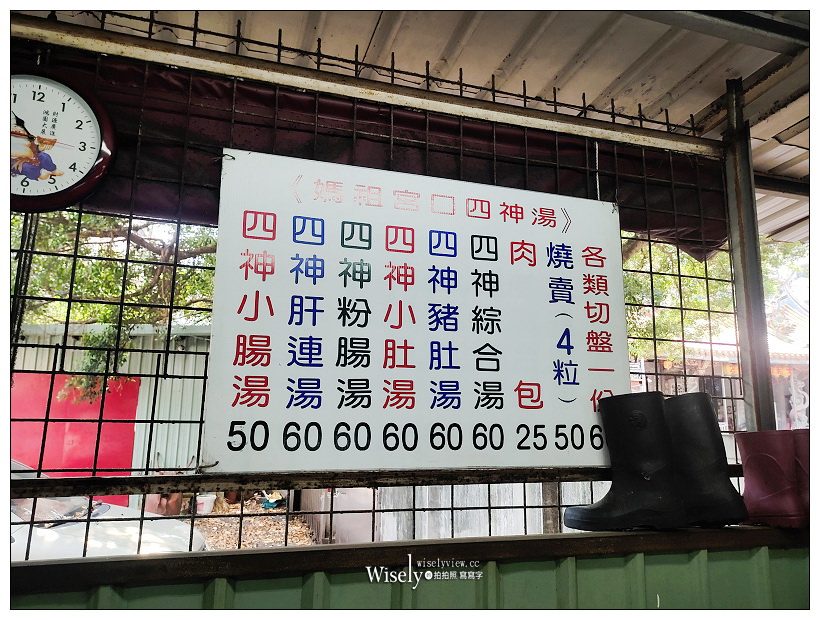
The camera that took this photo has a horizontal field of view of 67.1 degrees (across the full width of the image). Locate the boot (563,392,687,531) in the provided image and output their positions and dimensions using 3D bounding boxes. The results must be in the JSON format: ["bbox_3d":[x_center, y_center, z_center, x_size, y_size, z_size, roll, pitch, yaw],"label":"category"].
[{"bbox_3d":[0.519,0.364,1.510,0.306,0.328,0.118,2,-10,-8],"label":"boot"}]

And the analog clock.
[{"bbox_3d":[-0.758,-0.345,1.240,0.306,0.306,0.050,4,-10,-18],"label":"analog clock"}]

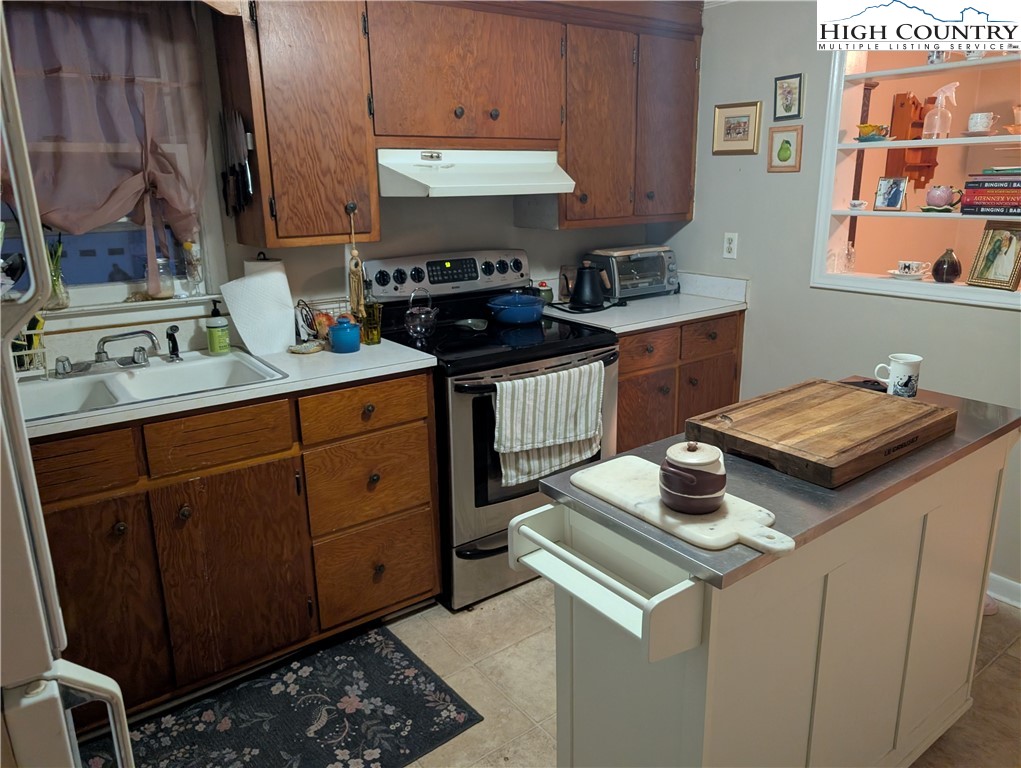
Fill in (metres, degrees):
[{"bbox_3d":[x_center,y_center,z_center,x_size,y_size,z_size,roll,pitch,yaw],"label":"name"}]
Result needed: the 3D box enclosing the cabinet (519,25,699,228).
[{"bbox_3d":[0.428,-1.083,3.060,0.805,0.757,0.310,-12,20,-34],"label":"cabinet"}]

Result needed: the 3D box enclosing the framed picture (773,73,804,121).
[{"bbox_3d":[1.109,-1.133,2.814,0.020,0.167,0.122,-12,18,-33],"label":"framed picture"}]

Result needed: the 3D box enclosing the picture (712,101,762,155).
[{"bbox_3d":[0.972,-1.087,3.031,0.022,0.207,0.235,-12,18,-33],"label":"picture"}]

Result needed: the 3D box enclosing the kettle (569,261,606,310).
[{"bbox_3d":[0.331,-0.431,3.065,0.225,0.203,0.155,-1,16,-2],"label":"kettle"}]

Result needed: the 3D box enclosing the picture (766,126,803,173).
[{"bbox_3d":[1.101,-0.935,2.832,0.018,0.174,0.150,-12,20,-34],"label":"picture"}]

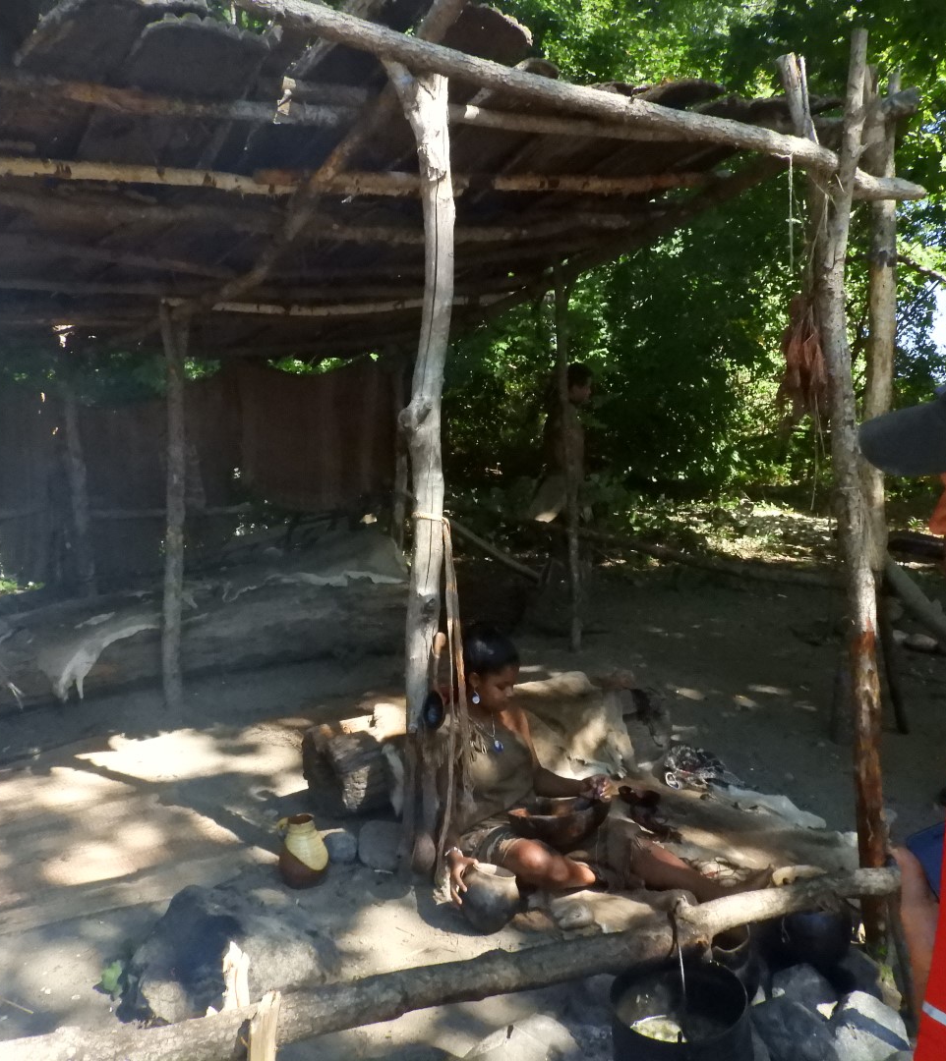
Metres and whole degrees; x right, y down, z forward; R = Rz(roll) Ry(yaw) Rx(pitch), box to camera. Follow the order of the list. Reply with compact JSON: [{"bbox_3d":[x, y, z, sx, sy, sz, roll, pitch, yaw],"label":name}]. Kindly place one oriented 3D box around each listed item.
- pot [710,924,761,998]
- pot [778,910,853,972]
[{"bbox_3d":[0.659,1.115,2.559,0.175,0.190,0.175,0,8,0],"label":"pot"},{"bbox_3d":[0.914,1.093,2.645,0.205,0.200,0.205,0,8,0],"label":"pot"}]

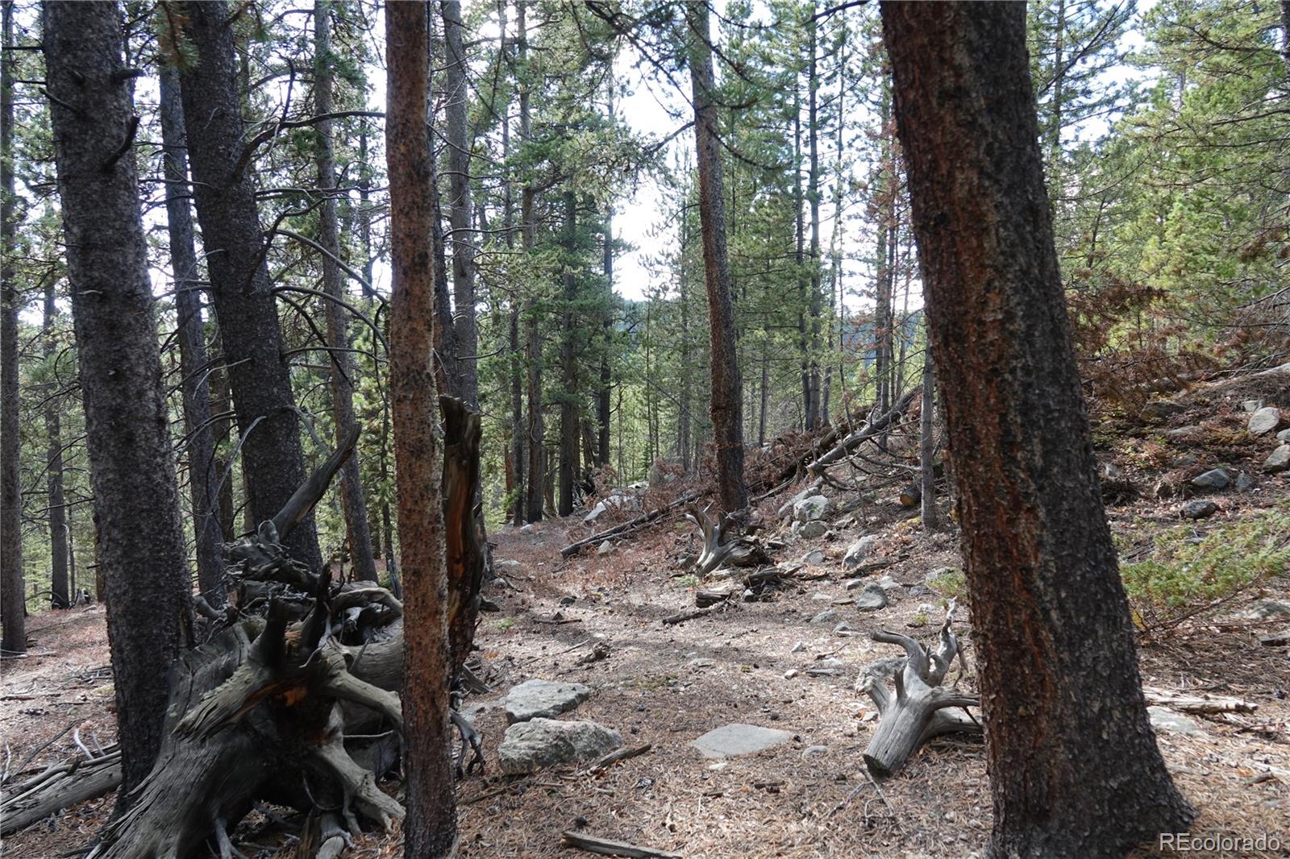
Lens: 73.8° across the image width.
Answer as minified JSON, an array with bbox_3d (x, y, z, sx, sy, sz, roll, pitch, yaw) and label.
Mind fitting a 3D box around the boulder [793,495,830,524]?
[{"bbox_3d":[2.225,1.055,11.400,0.460,0.360,0.420,-2,1,0],"label":"boulder"}]

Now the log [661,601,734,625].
[{"bbox_3d":[0.443,1.535,7.200,0.780,0.110,0.120,-3,1,-42],"label":"log"}]

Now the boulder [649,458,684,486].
[{"bbox_3d":[0.332,0.696,13.500,0.560,0.450,0.480,-2,2,0],"label":"boulder"}]

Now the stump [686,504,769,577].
[{"bbox_3d":[0.817,1.105,8.500,0.800,0.650,0.580,-2,2,0],"label":"stump"}]

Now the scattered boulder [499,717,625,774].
[{"bbox_3d":[-0.386,1.433,3.920,0.540,0.175,0.360,-2,2,0],"label":"scattered boulder"}]

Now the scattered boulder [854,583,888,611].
[{"bbox_3d":[1.767,1.303,6.700,0.260,0.200,0.220,-2,2,0],"label":"scattered boulder"}]

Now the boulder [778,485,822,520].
[{"bbox_3d":[2.137,0.995,11.800,0.580,0.420,0.480,-2,1,0],"label":"boulder"}]

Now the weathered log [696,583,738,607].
[{"bbox_3d":[0.591,1.368,7.100,0.360,0.170,0.200,-1,2,12],"label":"weathered log"}]

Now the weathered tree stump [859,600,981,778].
[{"bbox_3d":[1.340,1.250,4.150,0.580,0.600,0.660,-1,2,30],"label":"weathered tree stump"}]

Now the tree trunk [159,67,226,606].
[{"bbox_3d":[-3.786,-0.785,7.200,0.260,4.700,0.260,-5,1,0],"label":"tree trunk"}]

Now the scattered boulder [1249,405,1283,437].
[{"bbox_3d":[6.855,-0.089,9.500,0.340,0.310,0.330,-2,1,36],"label":"scattered boulder"}]

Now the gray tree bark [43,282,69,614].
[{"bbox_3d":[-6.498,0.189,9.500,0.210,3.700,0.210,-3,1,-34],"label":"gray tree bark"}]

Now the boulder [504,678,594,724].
[{"bbox_3d":[-0.549,1.539,4.900,0.480,0.160,0.460,-2,1,0],"label":"boulder"}]

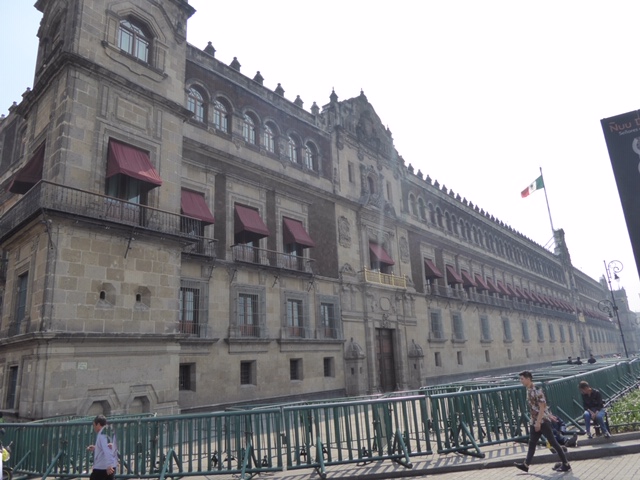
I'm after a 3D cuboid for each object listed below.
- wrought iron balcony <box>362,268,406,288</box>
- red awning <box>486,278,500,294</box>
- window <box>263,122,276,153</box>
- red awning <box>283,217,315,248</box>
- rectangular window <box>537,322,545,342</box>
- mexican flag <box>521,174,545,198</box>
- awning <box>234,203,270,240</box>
[{"bbox_3d":[4.738,2.945,34.731,0.650,0.970,5.710,-15,-19,36],"label":"wrought iron balcony"},{"bbox_3d":[21.277,5.506,56.500,0.820,1.800,1.830,-16,-19,36],"label":"red awning"},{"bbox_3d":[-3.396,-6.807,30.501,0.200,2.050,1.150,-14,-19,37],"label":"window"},{"bbox_3d":[-1.361,-0.472,29.539,1.070,1.820,1.750,-14,-19,37],"label":"red awning"},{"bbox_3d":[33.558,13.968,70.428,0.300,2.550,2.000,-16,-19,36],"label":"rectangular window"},{"bbox_3d":[48.819,-12.225,106.309,4.890,4.344,0.600,-12,-17,27],"label":"mexican flag"},{"bbox_3d":[-3.902,-1.124,26.493,1.000,1.800,1.810,-14,-19,37],"label":"awning"}]

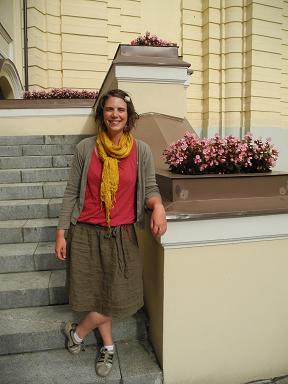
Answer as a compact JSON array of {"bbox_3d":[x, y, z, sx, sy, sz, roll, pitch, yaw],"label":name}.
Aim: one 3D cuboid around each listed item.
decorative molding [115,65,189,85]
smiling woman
[{"bbox_3d":[0.098,-1.385,3.720,0.880,0.195,0.130,-2,8,-10],"label":"decorative molding"},{"bbox_3d":[-0.199,0.246,1.851,0.650,1.650,0.380,-1,8,-5],"label":"smiling woman"}]

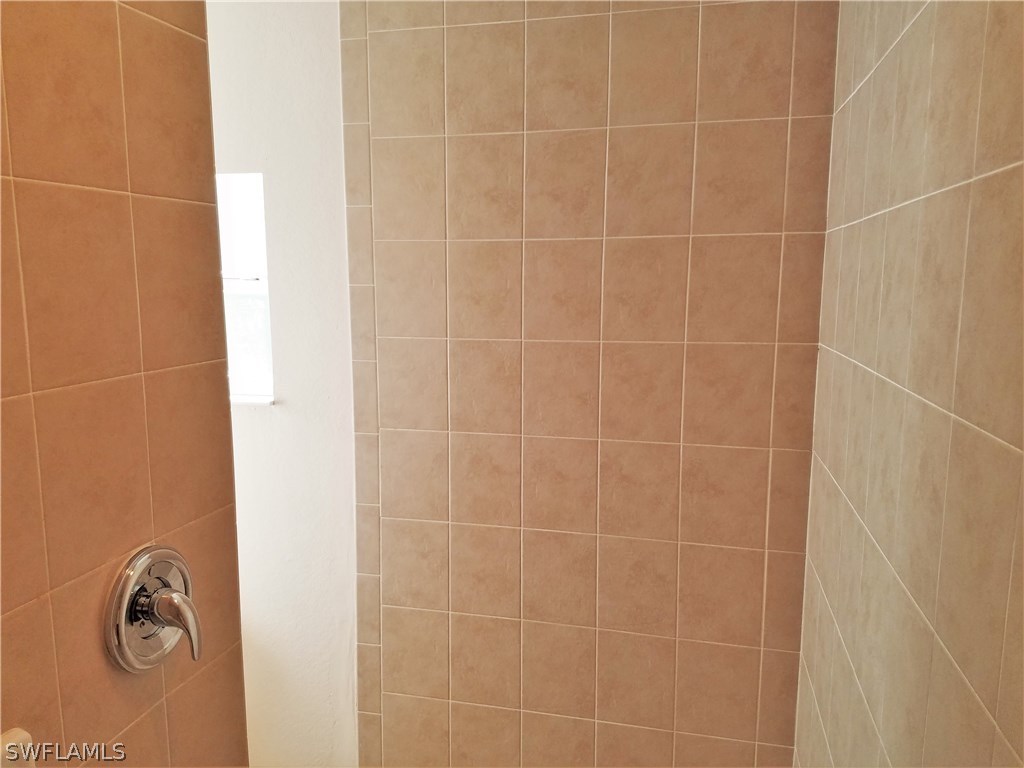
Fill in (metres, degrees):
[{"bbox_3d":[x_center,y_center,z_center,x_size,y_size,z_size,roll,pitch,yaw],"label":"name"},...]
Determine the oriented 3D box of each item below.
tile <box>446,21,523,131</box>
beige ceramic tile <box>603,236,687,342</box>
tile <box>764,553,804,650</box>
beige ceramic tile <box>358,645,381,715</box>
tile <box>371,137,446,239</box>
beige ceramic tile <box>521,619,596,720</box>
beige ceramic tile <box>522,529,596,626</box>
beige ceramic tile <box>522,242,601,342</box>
[{"bbox_3d":[-0.064,-0.745,1.885,0.200,0.250,0.010,2,9,14],"label":"tile"},{"bbox_3d":[0.327,-0.229,1.880,0.201,0.251,0.009,2,8,14],"label":"beige ceramic tile"},{"bbox_3d":[0.670,0.535,1.892,0.093,0.251,0.010,2,8,13],"label":"tile"},{"bbox_3d":[-0.408,0.850,2.218,0.074,0.201,0.009,2,8,14],"label":"beige ceramic tile"},{"bbox_3d":[-0.262,-0.500,1.982,0.201,0.252,0.009,2,8,14],"label":"tile"},{"bbox_3d":[0.128,0.771,2.074,0.201,0.251,0.009,2,8,14],"label":"beige ceramic tile"},{"bbox_3d":[0.125,0.507,2.012,0.200,0.250,0.010,2,8,14],"label":"beige ceramic tile"},{"bbox_3d":[0.129,-0.234,1.929,0.201,0.251,0.009,2,8,14],"label":"beige ceramic tile"}]

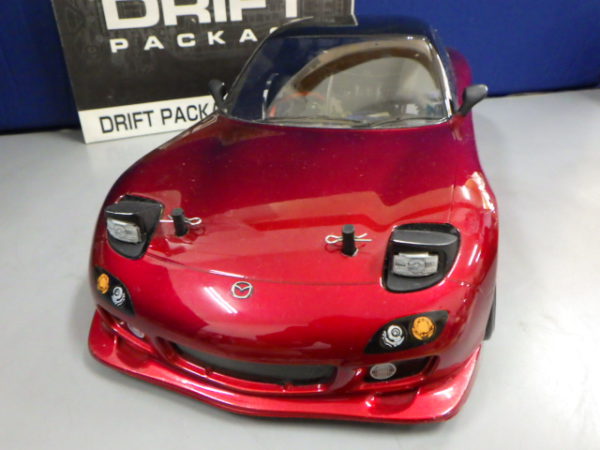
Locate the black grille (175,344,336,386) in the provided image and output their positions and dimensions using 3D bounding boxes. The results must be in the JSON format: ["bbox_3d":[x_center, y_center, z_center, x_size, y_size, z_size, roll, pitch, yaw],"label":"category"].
[{"bbox_3d":[-0.021,0.061,0.214,0.076,0.015,0.013,5,28,15],"label":"black grille"}]

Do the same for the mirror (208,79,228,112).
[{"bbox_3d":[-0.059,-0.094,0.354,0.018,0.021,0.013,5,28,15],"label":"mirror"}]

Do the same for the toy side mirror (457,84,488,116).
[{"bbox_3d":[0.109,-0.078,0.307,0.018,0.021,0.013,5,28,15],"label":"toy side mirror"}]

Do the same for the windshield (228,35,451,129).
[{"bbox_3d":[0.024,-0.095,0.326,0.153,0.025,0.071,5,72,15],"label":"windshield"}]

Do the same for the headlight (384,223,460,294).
[{"bbox_3d":[0.051,0.011,0.201,0.028,0.020,0.034,5,28,15],"label":"headlight"}]

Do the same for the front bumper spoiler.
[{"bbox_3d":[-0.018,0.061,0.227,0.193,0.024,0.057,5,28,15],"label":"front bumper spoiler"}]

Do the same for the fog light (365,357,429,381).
[{"bbox_3d":[0.040,0.060,0.203,0.027,0.009,0.007,-3,26,-1],"label":"fog light"}]

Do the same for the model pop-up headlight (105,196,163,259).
[{"bbox_3d":[-0.080,-0.001,0.237,0.028,0.020,0.034,5,28,15],"label":"model pop-up headlight"}]

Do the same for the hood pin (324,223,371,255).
[{"bbox_3d":[0.020,0.006,0.199,0.020,0.013,0.007,5,28,15],"label":"hood pin"}]

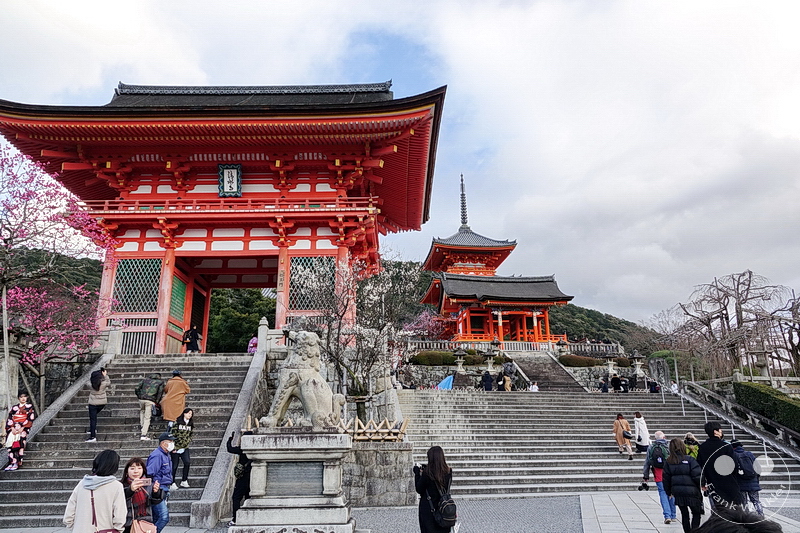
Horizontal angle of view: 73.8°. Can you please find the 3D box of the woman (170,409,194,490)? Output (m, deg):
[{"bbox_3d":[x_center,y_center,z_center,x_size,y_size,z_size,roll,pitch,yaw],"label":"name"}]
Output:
[{"bbox_3d":[-4.578,3.824,11.222,0.500,1.580,0.400,5,-18,-19],"label":"woman"}]

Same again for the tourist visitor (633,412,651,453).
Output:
[{"bbox_3d":[8.761,5.998,19.266,0.550,1.464,0.450,4,-18,-13],"label":"tourist visitor"}]

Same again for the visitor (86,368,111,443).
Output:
[{"bbox_3d":[-7.184,3.302,12.710,0.480,1.676,0.480,-6,-18,17],"label":"visitor"}]

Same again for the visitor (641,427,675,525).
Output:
[{"bbox_3d":[5.243,4.199,10.690,0.600,1.700,0.480,-5,-17,14],"label":"visitor"}]

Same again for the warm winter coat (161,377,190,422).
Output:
[{"bbox_3d":[-5.469,3.227,12.990,0.600,1.078,0.450,-2,-17,5],"label":"warm winter coat"}]

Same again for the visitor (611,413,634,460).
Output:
[{"bbox_3d":[7.699,5.856,18.371,0.580,1.525,0.480,3,-18,-11],"label":"visitor"}]

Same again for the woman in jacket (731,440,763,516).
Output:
[{"bbox_3d":[5.862,3.756,8.995,0.560,1.560,0.450,-6,-18,16],"label":"woman in jacket"}]

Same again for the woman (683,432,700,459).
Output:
[{"bbox_3d":[6.741,4.666,12.356,0.480,1.561,0.360,1,-17,-4],"label":"woman"}]

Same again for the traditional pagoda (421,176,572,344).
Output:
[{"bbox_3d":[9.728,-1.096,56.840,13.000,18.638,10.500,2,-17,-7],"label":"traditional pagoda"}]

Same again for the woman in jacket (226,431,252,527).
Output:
[{"bbox_3d":[-3.040,4.091,10.357,0.620,1.710,0.500,2,-17,-11],"label":"woman in jacket"}]

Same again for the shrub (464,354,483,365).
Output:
[{"bbox_3d":[5.884,7.464,42.687,1.450,0.755,1.200,0,-17,0],"label":"shrub"}]

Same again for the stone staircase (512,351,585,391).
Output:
[{"bbox_3d":[9.688,7.174,35.555,3.500,3.500,5.900,2,-17,-10],"label":"stone staircase"}]

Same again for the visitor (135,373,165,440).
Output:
[{"bbox_3d":[-6.011,3.338,12.748,0.620,1.564,0.520,-4,-18,11],"label":"visitor"}]

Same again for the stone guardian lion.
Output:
[{"bbox_3d":[-1.706,2.020,9.525,1.500,1.750,0.700,0,-17,-2],"label":"stone guardian lion"}]

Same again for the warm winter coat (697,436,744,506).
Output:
[{"bbox_3d":[4.938,3.143,8.241,0.660,0.980,0.420,-7,-18,19],"label":"warm winter coat"}]

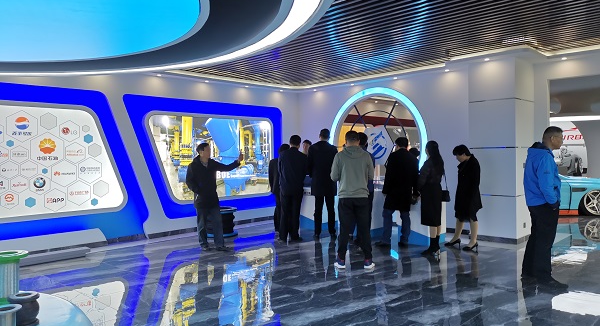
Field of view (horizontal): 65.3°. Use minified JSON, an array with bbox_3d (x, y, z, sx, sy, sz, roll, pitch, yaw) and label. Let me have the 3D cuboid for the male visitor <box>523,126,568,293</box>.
[{"bbox_3d":[2.653,0.476,5.102,0.430,1.735,0.530,-1,1,13],"label":"male visitor"}]

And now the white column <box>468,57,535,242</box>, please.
[{"bbox_3d":[3.434,-0.187,7.973,0.760,2.972,0.784,-1,1,-44],"label":"white column"}]

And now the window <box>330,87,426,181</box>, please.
[{"bbox_3d":[1.638,-0.326,9.942,0.200,2.520,2.546,-1,1,-44],"label":"window"}]

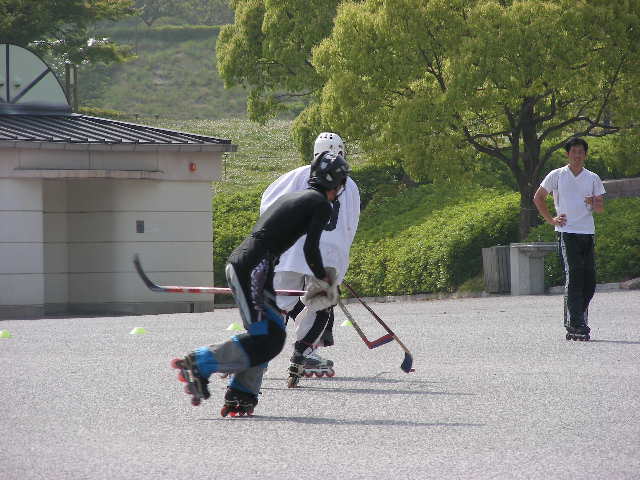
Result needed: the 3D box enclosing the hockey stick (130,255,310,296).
[{"bbox_3d":[-0.529,0.218,29.700,1.280,0.260,0.080,2,1,22],"label":"hockey stick"}]

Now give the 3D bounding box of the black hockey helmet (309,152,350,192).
[{"bbox_3d":[0.057,-0.402,29.600,0.280,0.220,0.210,10,3,-31],"label":"black hockey helmet"}]

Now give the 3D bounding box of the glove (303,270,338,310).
[{"bbox_3d":[0.003,0.293,29.400,0.200,0.260,0.170,18,0,-33],"label":"glove"}]

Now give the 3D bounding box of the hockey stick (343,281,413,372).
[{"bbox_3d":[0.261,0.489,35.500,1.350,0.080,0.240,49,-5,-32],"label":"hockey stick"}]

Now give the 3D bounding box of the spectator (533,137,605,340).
[{"bbox_3d":[2.193,-0.013,43.900,0.630,1.800,0.400,0,0,-10],"label":"spectator"}]

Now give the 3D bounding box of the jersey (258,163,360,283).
[{"bbox_3d":[-0.065,-0.113,34.100,0.620,0.800,0.420,0,0,30],"label":"jersey"}]

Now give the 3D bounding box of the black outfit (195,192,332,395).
[{"bbox_3d":[-0.335,0.305,29.500,0.780,1.250,0.500,0,0,-21],"label":"black outfit"}]

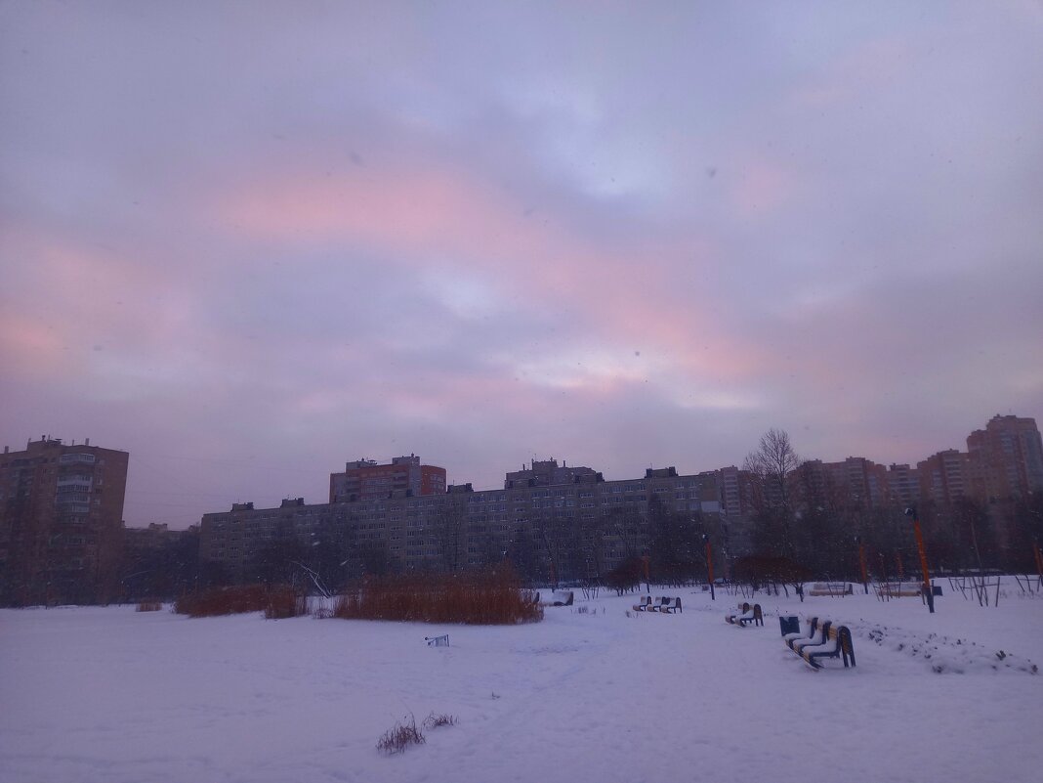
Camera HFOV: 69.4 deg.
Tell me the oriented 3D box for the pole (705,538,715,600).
[{"bbox_3d":[12.393,11.624,49.278,0.220,3.950,0.220,-1,-14,0],"label":"pole"}]

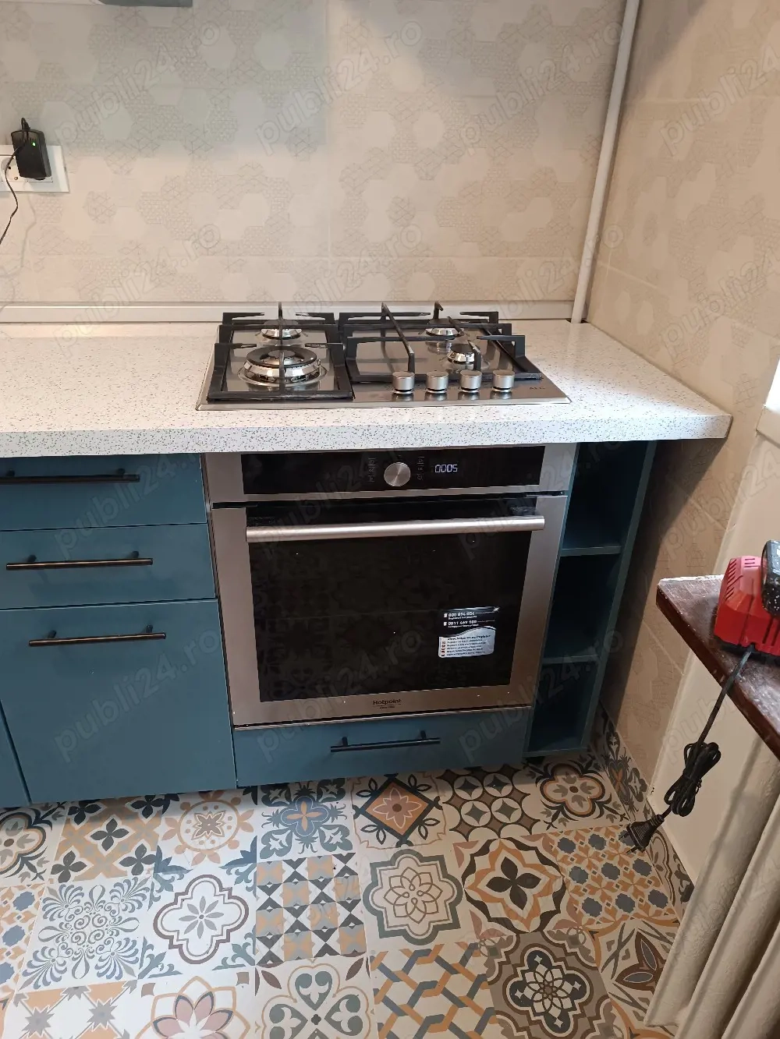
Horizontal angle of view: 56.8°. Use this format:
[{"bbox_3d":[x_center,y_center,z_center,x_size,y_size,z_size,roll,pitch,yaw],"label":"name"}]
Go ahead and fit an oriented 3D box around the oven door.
[{"bbox_3d":[0.003,0.187,1.297,0.595,0.479,0.080,-2,30,-7],"label":"oven door"}]

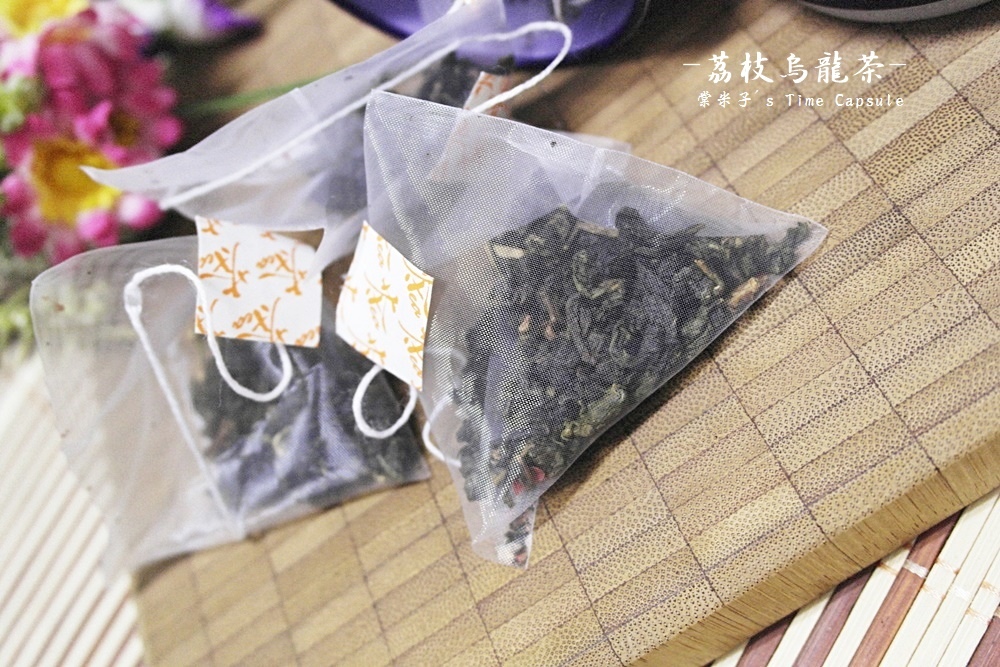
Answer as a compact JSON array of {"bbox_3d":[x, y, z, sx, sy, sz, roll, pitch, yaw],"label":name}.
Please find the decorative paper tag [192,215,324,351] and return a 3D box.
[{"bbox_3d":[-0.042,-0.009,0.206,0.022,0.022,0.002,6,25,0],"label":"decorative paper tag"}]

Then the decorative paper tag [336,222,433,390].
[{"bbox_3d":[-0.019,-0.004,0.201,0.022,0.003,0.022,36,126,35],"label":"decorative paper tag"}]

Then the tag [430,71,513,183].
[{"bbox_3d":[-0.005,-0.038,0.218,0.003,0.021,0.022,28,96,21],"label":"tag"}]

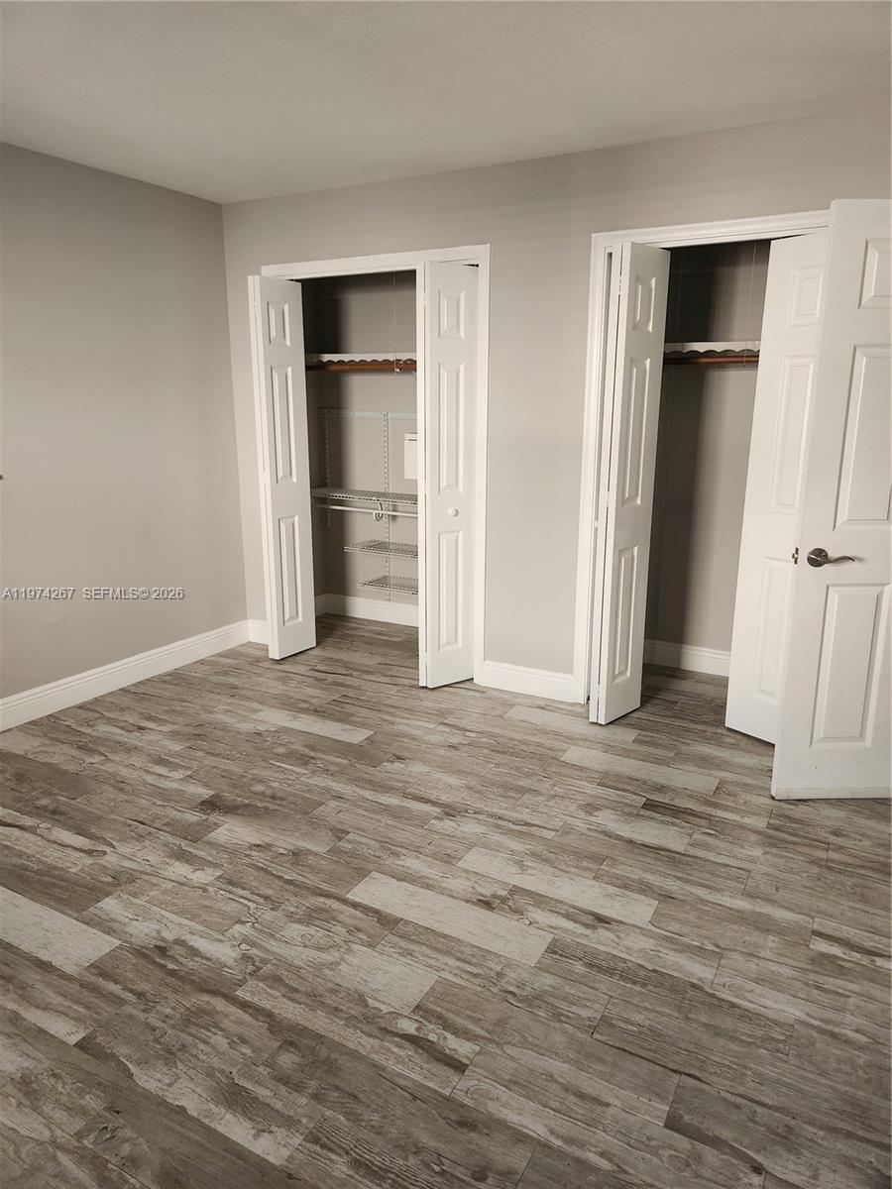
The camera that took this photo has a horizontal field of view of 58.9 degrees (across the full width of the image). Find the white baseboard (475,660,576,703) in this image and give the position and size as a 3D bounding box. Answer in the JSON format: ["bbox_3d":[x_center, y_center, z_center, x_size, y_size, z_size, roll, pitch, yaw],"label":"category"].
[{"bbox_3d":[0.393,0.432,3.928,0.494,0.135,0.030,8,16,28],"label":"white baseboard"}]

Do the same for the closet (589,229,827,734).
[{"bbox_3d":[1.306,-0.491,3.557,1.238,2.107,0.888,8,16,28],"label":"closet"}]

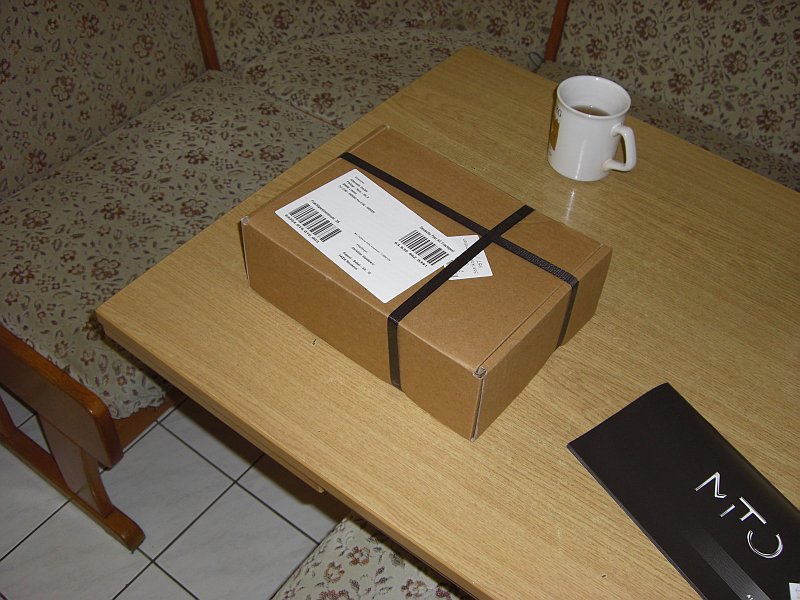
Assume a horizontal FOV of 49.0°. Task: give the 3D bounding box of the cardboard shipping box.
[{"bbox_3d":[0.024,-0.031,0.839,0.274,0.090,0.203,33,53,24],"label":"cardboard shipping box"}]

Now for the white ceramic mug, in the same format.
[{"bbox_3d":[0.222,-0.187,1.000,0.108,0.094,0.083,37,54,26],"label":"white ceramic mug"}]

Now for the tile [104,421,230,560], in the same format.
[{"bbox_3d":[-0.433,0.338,1.559,0.200,0.010,0.200,30,52,22],"label":"tile"}]

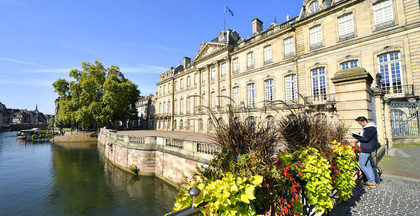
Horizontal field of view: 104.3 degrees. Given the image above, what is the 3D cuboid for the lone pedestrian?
[{"bbox_3d":[3.919,1.092,4.122,0.500,1.700,0.500,-5,-7,40],"label":"lone pedestrian"}]

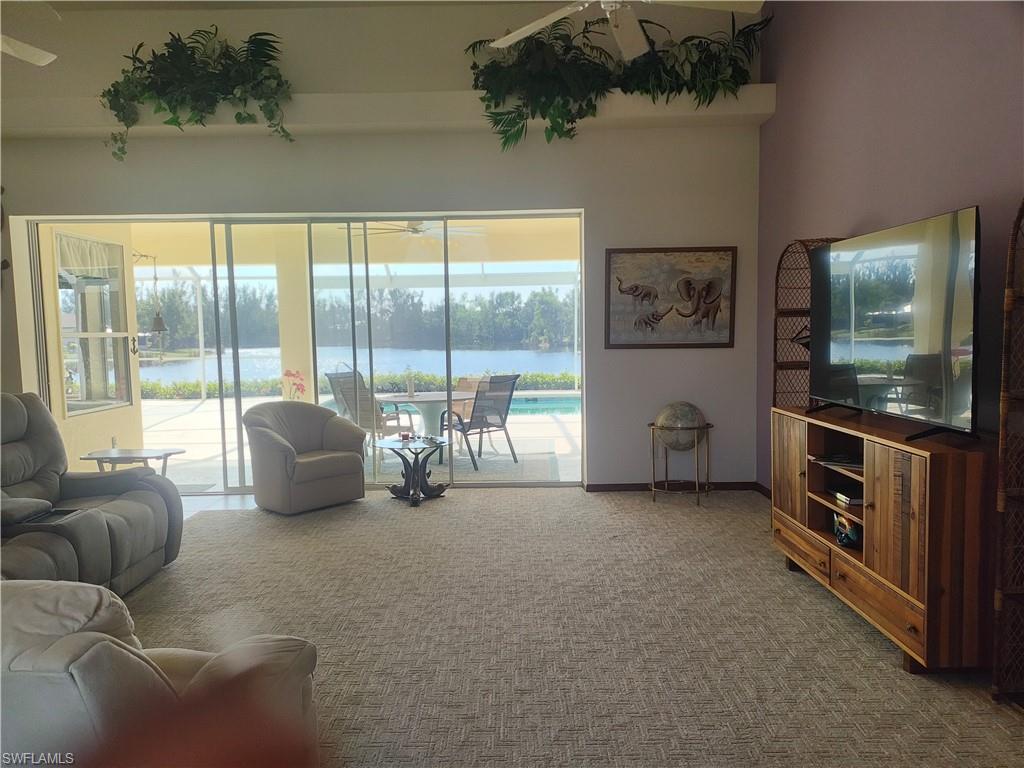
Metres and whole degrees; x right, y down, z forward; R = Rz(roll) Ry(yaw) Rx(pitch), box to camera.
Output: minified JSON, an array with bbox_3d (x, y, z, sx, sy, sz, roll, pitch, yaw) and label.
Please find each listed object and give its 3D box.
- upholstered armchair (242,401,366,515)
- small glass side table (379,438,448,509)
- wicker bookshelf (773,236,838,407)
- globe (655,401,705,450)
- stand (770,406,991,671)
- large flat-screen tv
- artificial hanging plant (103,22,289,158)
[{"bbox_3d":[-1.784,0.591,6.261,0.790,0.840,0.800,3,6,44],"label":"upholstered armchair"},{"bbox_3d":[-0.840,0.746,6.263,0.633,0.503,0.633,-1,4,-1],"label":"small glass side table"},{"bbox_3d":[1.952,0.076,4.728,0.328,1.961,0.590,-1,4,-1],"label":"wicker bookshelf"},{"bbox_3d":[1.399,0.348,6.128,0.410,0.410,0.410,-1,4,-1],"label":"globe"},{"bbox_3d":[1.808,0.672,3.637,0.459,0.946,1.629,-1,4,-1],"label":"stand"},{"bbox_3d":[1.825,-0.307,3.644,0.066,0.879,1.538,-1,4,-1],"label":"large flat-screen tv"},{"bbox_3d":[-2.470,-2.279,5.827,1.487,1.013,0.569,-1,4,-1],"label":"artificial hanging plant"}]

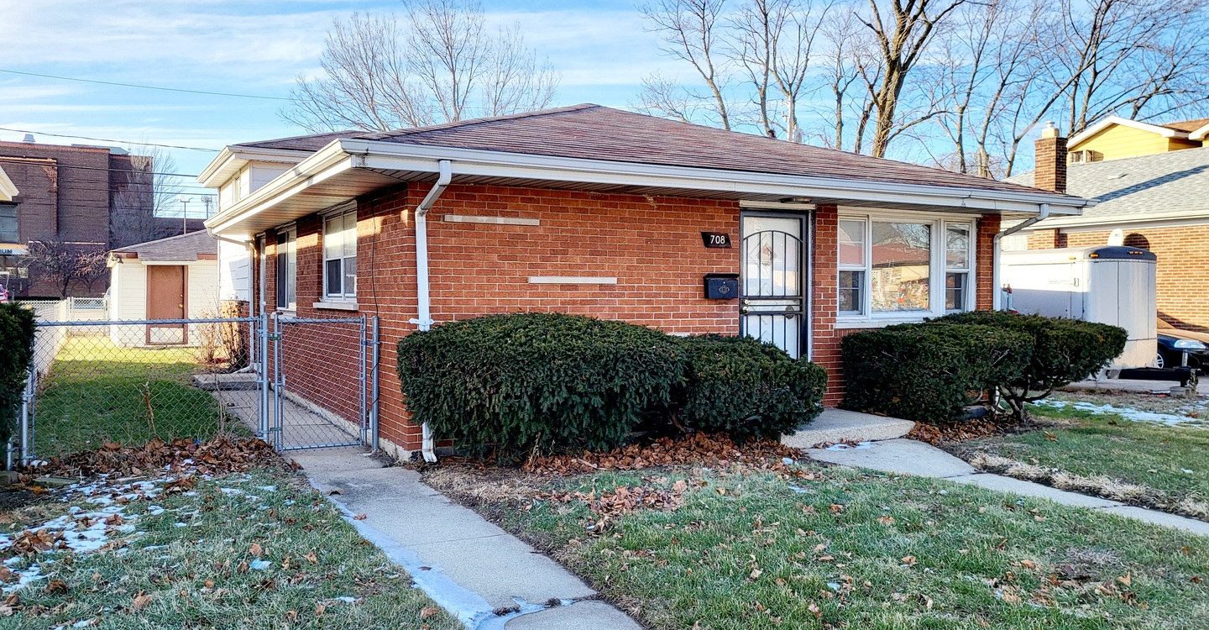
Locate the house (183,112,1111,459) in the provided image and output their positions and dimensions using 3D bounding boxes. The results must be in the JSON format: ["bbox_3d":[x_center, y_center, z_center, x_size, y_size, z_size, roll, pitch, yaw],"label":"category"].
[{"bbox_3d":[-1.440,-1.269,15.108,9.100,4.700,14.200,-1,2,-29],"label":"house"}]

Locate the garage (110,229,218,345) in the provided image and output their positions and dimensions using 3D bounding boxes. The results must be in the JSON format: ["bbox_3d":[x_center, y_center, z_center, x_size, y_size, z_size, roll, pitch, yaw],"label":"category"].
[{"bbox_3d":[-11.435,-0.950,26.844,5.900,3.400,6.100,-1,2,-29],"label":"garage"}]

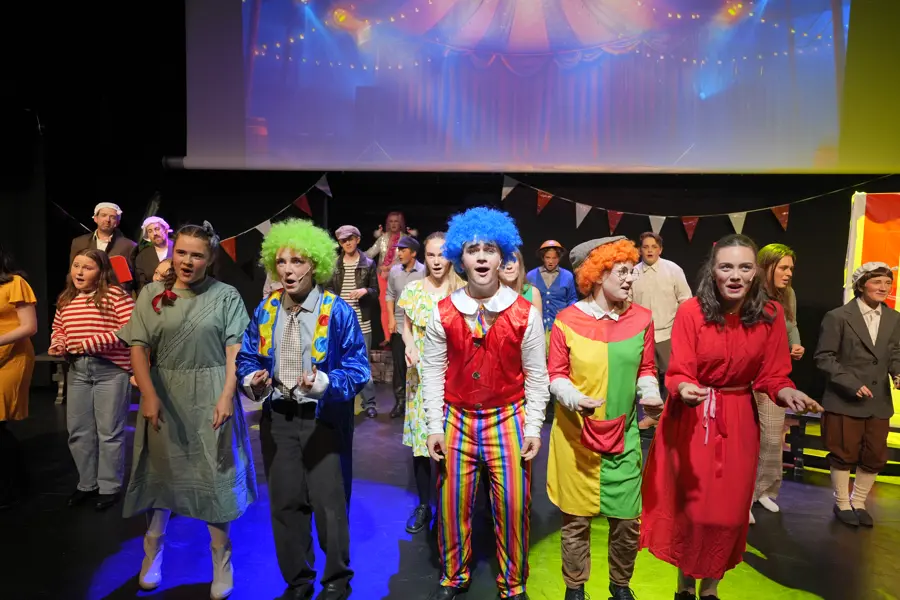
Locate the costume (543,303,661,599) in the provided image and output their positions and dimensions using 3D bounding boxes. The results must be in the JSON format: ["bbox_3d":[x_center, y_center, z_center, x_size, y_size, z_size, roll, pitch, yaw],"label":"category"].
[{"bbox_3d":[0.646,0.600,2.560,0.470,1.270,0.370,1,6,5],"label":"costume"}]

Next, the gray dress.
[{"bbox_3d":[-1.133,0.430,2.620,0.570,1.060,0.410,0,6,-6],"label":"gray dress"}]

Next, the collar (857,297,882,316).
[{"bbox_3d":[2.321,0.036,3.320,0.150,0.110,0.120,2,5,14],"label":"collar"}]

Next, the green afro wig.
[{"bbox_3d":[-0.619,-0.198,2.450,0.310,0.265,0.290,2,5,9],"label":"green afro wig"}]

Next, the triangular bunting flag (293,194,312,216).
[{"bbox_3d":[-1.470,-0.945,6.000,0.155,0.210,0.020,-36,0,-5],"label":"triangular bunting flag"}]

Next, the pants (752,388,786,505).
[{"bbox_3d":[1.770,0.767,3.420,0.360,0.860,0.280,-4,7,-37],"label":"pants"}]

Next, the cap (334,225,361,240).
[{"bbox_3d":[-0.868,-0.572,5.080,0.200,0.130,0.260,3,7,27],"label":"cap"}]

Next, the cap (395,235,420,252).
[{"bbox_3d":[-0.353,-0.475,5.050,0.255,0.140,0.195,-4,7,-35],"label":"cap"}]

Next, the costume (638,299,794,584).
[{"bbox_3d":[1.074,0.534,2.400,0.540,1.150,0.480,2,5,14],"label":"costume"}]

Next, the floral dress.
[{"bbox_3d":[-0.093,0.355,3.200,0.420,0.960,0.290,2,6,14],"label":"floral dress"}]

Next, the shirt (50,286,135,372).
[{"bbox_3d":[-1.955,0.162,3.300,0.470,0.490,0.340,1,5,0],"label":"shirt"}]

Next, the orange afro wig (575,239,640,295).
[{"bbox_3d":[0.661,-0.141,2.520,0.250,0.240,0.270,-2,6,-34],"label":"orange afro wig"}]

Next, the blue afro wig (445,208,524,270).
[{"bbox_3d":[0.130,-0.238,2.400,0.320,0.265,0.290,1,6,2],"label":"blue afro wig"}]

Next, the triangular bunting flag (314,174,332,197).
[{"bbox_3d":[-1.265,-1.145,6.000,0.165,0.210,0.020,-34,0,-5],"label":"triangular bunting flag"}]

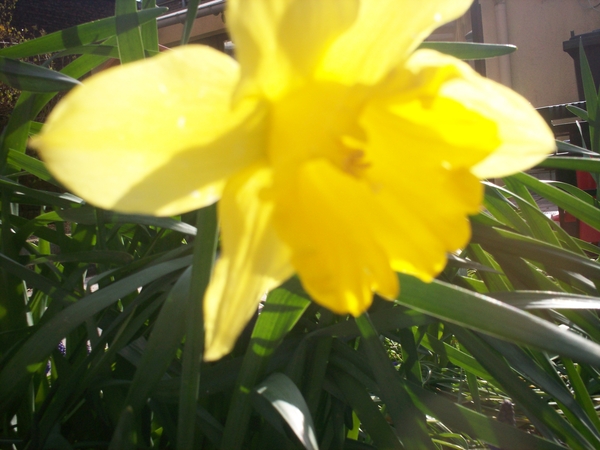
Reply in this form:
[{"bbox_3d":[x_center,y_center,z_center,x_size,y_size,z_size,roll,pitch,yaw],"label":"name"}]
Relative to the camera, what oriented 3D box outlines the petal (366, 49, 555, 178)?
[{"bbox_3d":[0.036,-0.024,0.137,0.042,0.028,0.014,4,14,-18],"label":"petal"}]

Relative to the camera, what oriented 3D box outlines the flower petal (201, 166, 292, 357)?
[{"bbox_3d":[-0.011,0.008,0.132,0.018,0.041,0.014,10,12,-19],"label":"flower petal"}]

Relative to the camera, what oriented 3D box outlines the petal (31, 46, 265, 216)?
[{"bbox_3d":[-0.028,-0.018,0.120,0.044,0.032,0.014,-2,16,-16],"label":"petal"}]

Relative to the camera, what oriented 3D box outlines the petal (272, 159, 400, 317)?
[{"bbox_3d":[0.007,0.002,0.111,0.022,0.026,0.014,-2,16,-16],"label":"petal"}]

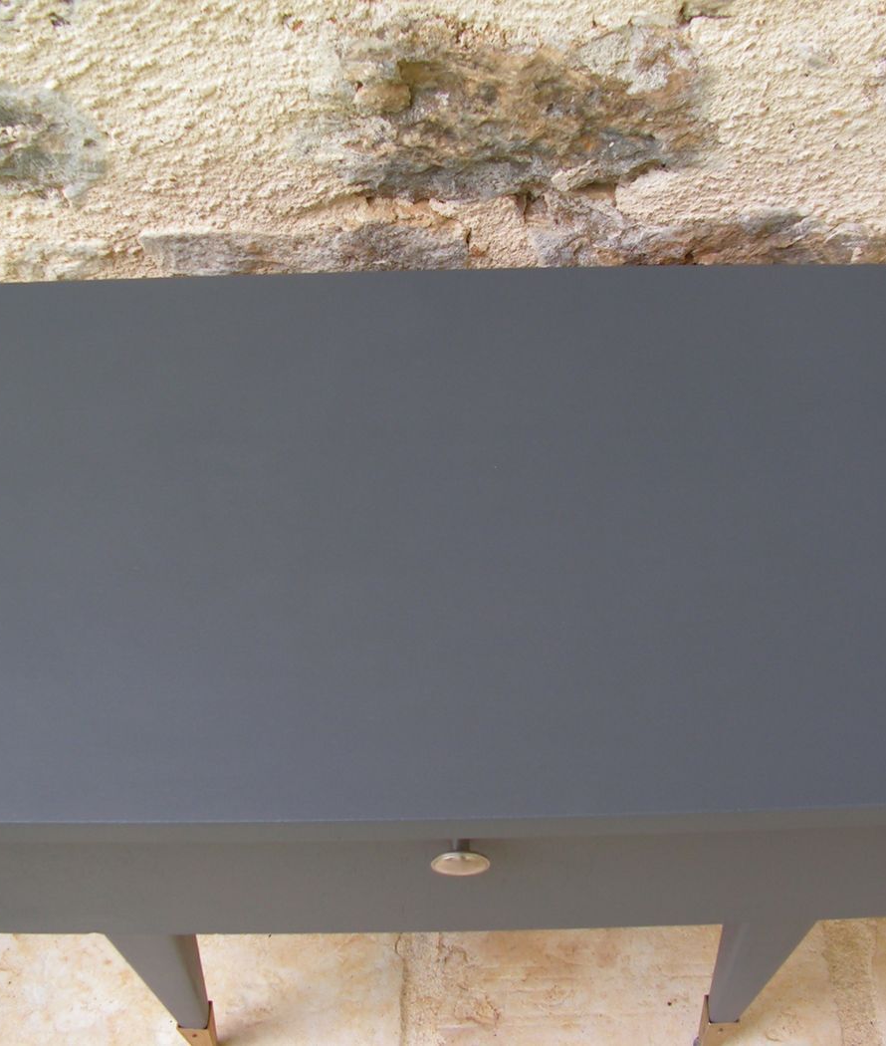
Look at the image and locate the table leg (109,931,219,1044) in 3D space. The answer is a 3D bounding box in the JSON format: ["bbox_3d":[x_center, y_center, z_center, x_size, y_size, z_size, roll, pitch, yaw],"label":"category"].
[{"bbox_3d":[-0.179,0.291,0.951,0.054,0.366,0.049,-1,54,0],"label":"table leg"}]

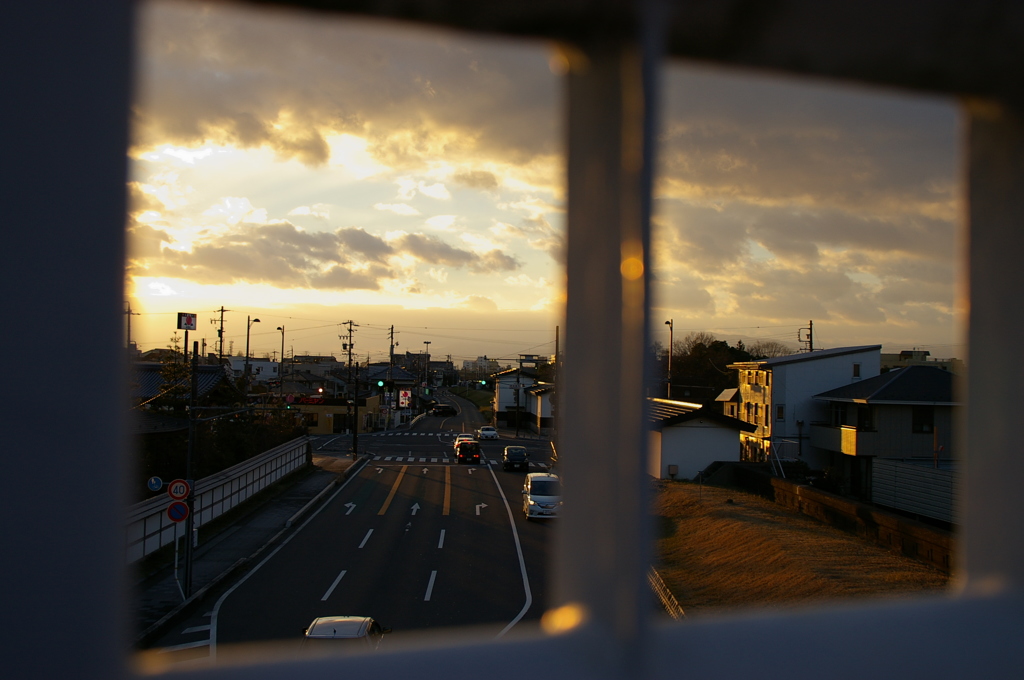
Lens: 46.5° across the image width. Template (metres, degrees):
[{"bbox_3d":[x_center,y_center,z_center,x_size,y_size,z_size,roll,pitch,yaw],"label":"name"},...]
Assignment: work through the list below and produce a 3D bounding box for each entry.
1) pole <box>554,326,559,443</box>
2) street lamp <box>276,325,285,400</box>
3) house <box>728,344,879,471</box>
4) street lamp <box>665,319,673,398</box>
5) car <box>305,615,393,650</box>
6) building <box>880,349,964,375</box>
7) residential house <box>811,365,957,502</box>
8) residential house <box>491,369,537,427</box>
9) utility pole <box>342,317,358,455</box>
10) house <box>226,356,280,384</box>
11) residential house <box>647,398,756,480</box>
[{"bbox_3d":[4.043,4.186,106.838,0.320,10.800,0.320,1,-2,-2],"label":"pole"},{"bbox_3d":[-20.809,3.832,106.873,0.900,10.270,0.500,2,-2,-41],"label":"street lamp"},{"bbox_3d":[23.700,5.300,97.000,9.300,9.800,11.000,1,-1,-2],"label":"house"},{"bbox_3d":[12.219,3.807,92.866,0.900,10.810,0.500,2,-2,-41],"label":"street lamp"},{"bbox_3d":[-3.500,6.490,24.700,1.720,1.520,4.400,1,-1,-2],"label":"car"},{"bbox_3d":[81.546,8.105,235.879,18.000,12.500,12.000,1,-2,-2],"label":"building"},{"bbox_3d":[24.142,5.415,71.011,10.783,7.614,10.900,1,-2,-1],"label":"residential house"},{"bbox_3d":[0.280,6.981,144.640,5.800,6.926,9.500,1,-2,-2],"label":"residential house"},{"bbox_3d":[-12.510,3.794,91.869,1.200,10.600,0.700,1,-1,-11],"label":"utility pole"},{"bbox_3d":[-45.124,7.078,208.958,8.600,8.100,8.500,1,-2,-1],"label":"house"},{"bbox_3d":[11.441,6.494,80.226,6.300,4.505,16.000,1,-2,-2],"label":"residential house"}]

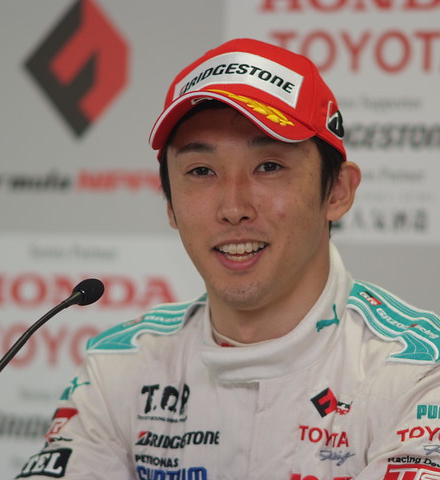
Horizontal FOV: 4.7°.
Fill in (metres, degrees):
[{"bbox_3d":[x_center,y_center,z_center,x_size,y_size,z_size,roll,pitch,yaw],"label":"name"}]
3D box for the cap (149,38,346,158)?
[{"bbox_3d":[0.023,-0.127,4.890,0.170,0.125,0.260,-3,-9,15],"label":"cap"}]

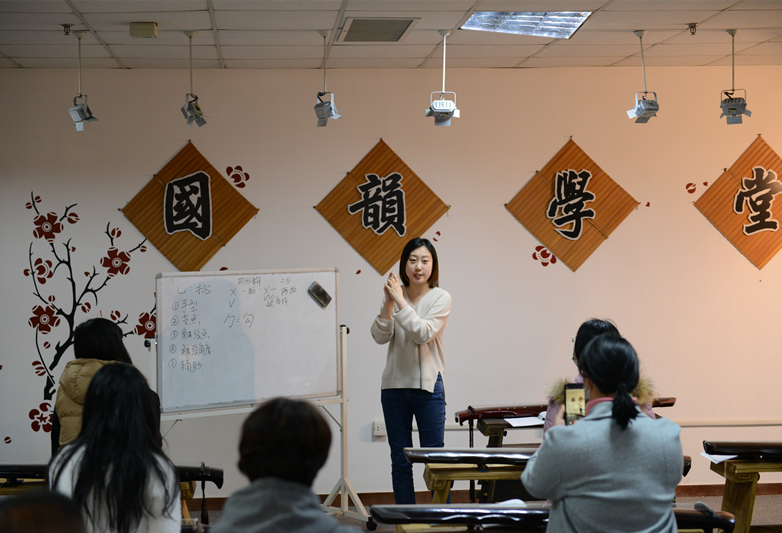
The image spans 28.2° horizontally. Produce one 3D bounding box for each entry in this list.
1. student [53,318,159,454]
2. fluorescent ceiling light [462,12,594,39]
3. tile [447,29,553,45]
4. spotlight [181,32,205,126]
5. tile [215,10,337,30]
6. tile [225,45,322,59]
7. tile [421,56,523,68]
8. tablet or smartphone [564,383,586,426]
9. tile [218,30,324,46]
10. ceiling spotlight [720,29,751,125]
[{"bbox_3d":[-1.330,0.882,7.380,0.490,1.290,0.750,-1,1,5],"label":"student"},{"bbox_3d":[0.647,-1.180,7.546,0.600,0.070,0.600,-1,1,-5],"label":"fluorescent ceiling light"},{"bbox_3d":[0.595,-1.213,8.161,0.600,0.020,0.612,-1,1,-5],"label":"tile"},{"bbox_3d":[-0.988,-0.933,7.800,0.105,0.495,0.125,0,1,28],"label":"spotlight"},{"bbox_3d":[-0.549,-1.185,7.450,0.600,0.020,0.612,-1,1,-5],"label":"tile"},{"bbox_3d":[-0.654,-1.204,8.655,0.595,0.020,0.595,-1,1,-5],"label":"tile"},{"bbox_3d":[0.496,-1.233,9.335,0.600,0.020,0.520,-1,1,-5],"label":"tile"},{"bbox_3d":[0.612,0.460,5.150,0.072,0.146,0.009,-3,1,-17],"label":"tablet or smartphone"},{"bbox_3d":[-0.600,-1.192,8.053,0.598,0.018,0.598,-1,1,-5],"label":"tile"},{"bbox_3d":[1.784,-0.976,8.053,0.170,0.482,0.180,-1,1,4],"label":"ceiling spotlight"}]

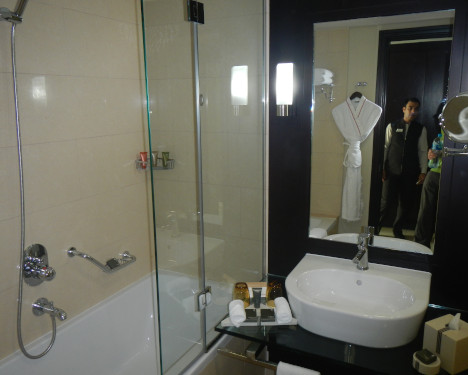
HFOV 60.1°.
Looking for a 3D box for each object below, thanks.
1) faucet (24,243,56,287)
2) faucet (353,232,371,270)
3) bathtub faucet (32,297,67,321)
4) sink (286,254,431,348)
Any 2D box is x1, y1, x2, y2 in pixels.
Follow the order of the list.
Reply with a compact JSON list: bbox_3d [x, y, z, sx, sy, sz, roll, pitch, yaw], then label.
[{"bbox_3d":[-0.866,0.363,1.842,0.100,0.185,0.122,5,13,28],"label":"faucet"},{"bbox_3d":[0.577,0.305,1.827,0.050,0.172,0.170,5,13,28],"label":"faucet"},{"bbox_3d":[-0.838,0.569,1.871,0.156,0.080,0.080,5,13,28],"label":"bathtub faucet"},{"bbox_3d":[0.513,0.491,1.751,0.575,0.160,0.515,5,13,28],"label":"sink"}]

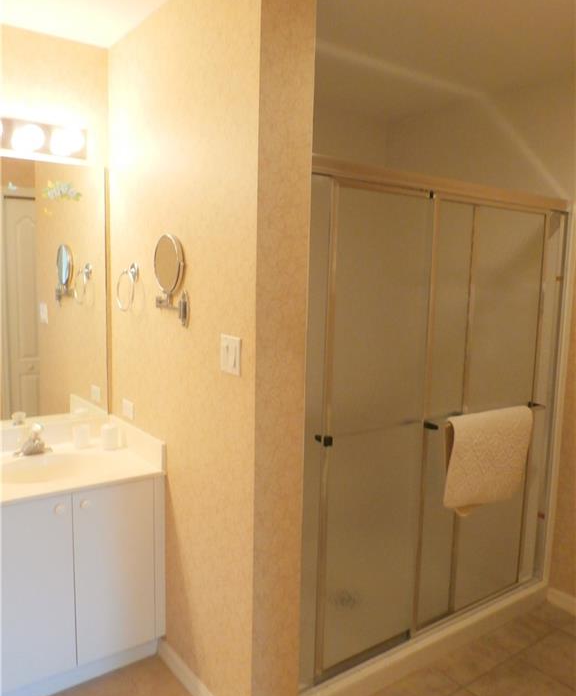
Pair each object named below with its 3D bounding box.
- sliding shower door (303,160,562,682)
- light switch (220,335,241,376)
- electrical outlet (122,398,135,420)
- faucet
[{"bbox_3d":[0.646,0.268,2.245,1.490,1.801,0.060,-4,8,-34],"label":"sliding shower door"},{"bbox_3d":[-0.181,0.021,1.703,0.012,0.116,0.117,-4,9,-38],"label":"light switch"},{"bbox_3d":[-0.689,0.263,2.378,0.010,0.073,0.117,-4,9,-38],"label":"electrical outlet"},{"bbox_3d":[-1.026,0.367,2.234,0.145,0.120,0.115,-4,8,-34],"label":"faucet"}]

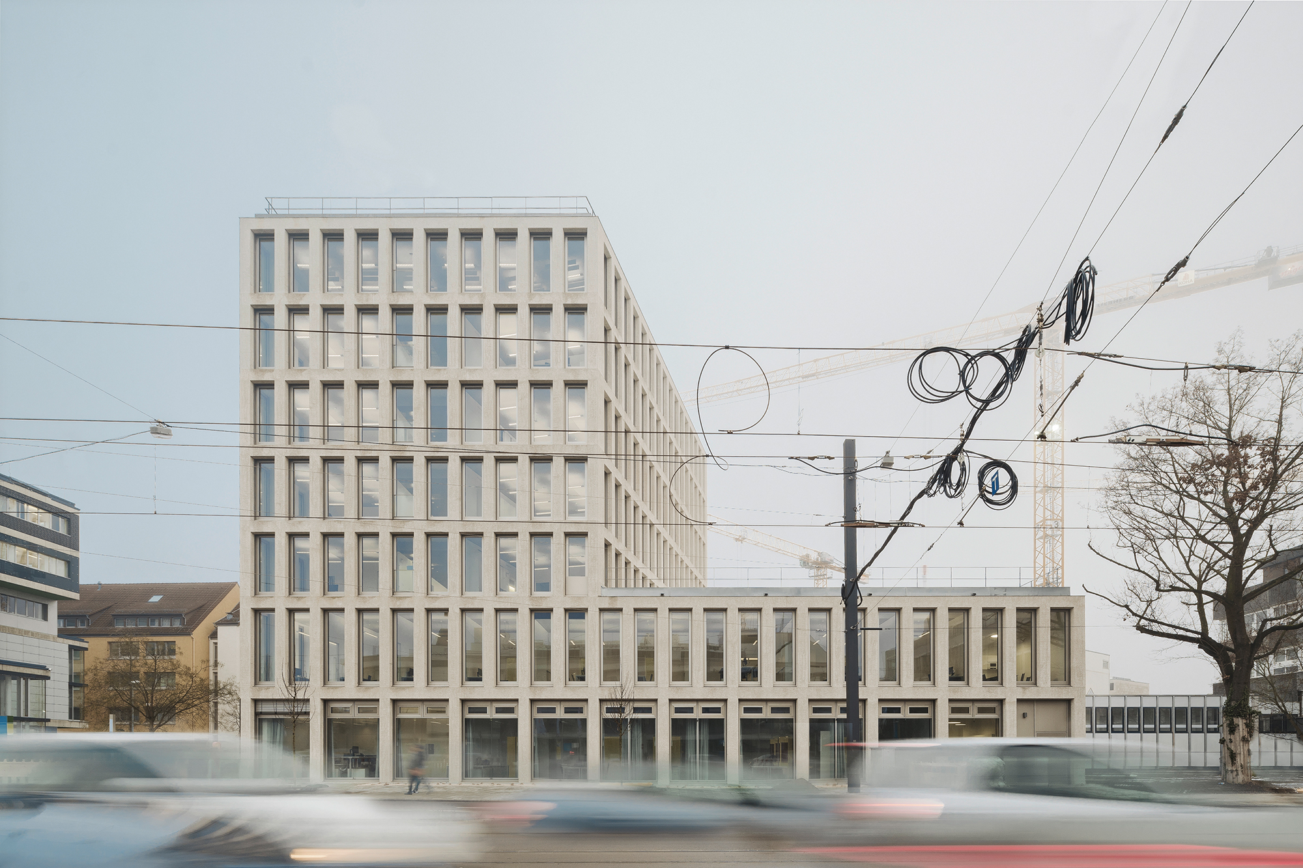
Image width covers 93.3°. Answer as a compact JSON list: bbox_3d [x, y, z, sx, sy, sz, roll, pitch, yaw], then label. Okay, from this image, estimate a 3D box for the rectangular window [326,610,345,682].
[{"bbox_3d":[-14.898,9.983,29.000,0.864,3.359,0.200,0,0,0],"label":"rectangular window"}]

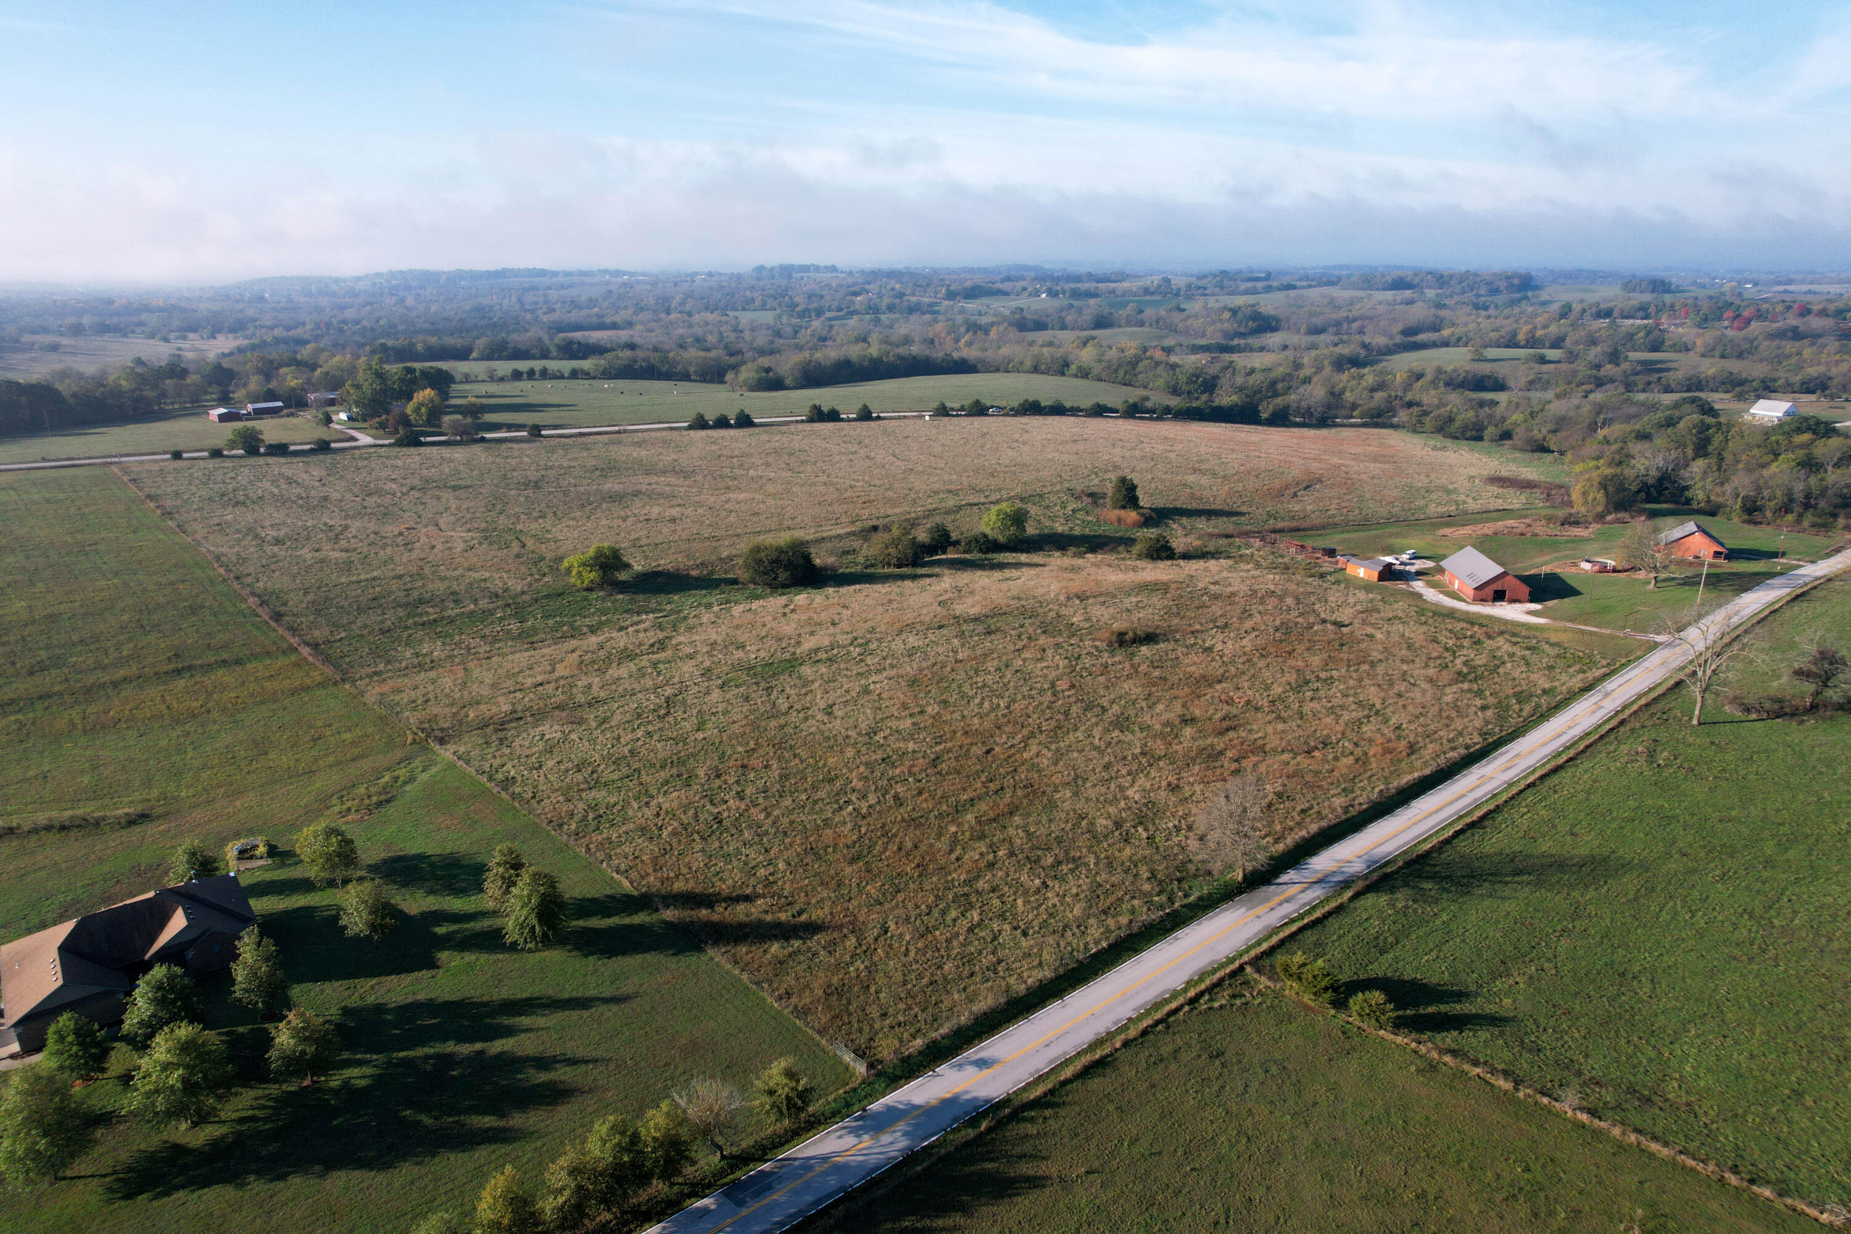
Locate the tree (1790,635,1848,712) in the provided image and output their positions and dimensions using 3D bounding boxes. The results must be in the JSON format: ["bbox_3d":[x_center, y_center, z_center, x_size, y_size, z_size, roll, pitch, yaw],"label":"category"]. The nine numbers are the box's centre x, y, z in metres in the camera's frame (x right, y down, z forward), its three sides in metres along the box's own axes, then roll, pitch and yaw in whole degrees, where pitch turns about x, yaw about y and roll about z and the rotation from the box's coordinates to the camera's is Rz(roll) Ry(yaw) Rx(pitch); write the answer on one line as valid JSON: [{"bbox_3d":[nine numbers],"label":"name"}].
[{"bbox_3d":[148.200,9.480,187.270,7.780,12.570,7.780,0,17,0],"label":"tree"}]

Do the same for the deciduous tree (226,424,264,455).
[{"bbox_3d":[-207.030,-53.900,344.320,9.830,9.180,9.830,0,17,0],"label":"deciduous tree"}]

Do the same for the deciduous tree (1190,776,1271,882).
[{"bbox_3d":[34.030,23.930,126.610,8.570,12.670,8.570,0,17,0],"label":"deciduous tree"}]

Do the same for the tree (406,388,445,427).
[{"bbox_3d":[-172.290,-72.220,390.370,12.780,14.060,12.780,0,17,0],"label":"tree"}]

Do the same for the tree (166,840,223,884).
[{"bbox_3d":[-78.470,27.380,121.600,5.200,7.040,5.200,0,17,0],"label":"tree"}]

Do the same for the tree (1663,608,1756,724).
[{"bbox_3d":[124.270,8.090,180.270,12.220,19.330,12.220,0,17,0],"label":"tree"}]

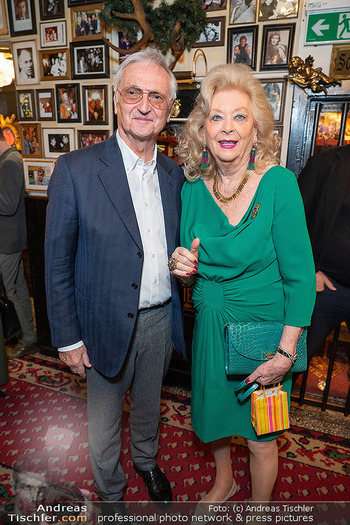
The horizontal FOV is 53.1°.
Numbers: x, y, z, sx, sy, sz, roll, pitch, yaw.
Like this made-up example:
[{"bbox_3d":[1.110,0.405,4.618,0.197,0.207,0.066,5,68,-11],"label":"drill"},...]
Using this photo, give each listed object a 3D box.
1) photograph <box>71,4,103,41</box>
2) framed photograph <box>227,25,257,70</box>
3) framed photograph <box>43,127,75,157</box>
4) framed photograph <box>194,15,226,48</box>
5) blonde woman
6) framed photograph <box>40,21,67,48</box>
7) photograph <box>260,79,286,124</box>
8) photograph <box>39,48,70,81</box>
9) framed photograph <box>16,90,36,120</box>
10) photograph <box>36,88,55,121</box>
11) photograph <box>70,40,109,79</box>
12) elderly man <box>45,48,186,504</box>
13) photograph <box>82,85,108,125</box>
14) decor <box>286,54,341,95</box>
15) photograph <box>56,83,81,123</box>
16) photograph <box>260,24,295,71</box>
[{"bbox_3d":[-0.484,-1.330,1.954,0.190,0.168,0.022,5,15,15],"label":"photograph"},{"bbox_3d":[0.338,-1.078,1.772,0.154,0.201,0.022,6,16,17],"label":"framed photograph"},{"bbox_3d":[-0.735,-0.755,2.214,0.231,0.179,0.022,6,16,17],"label":"framed photograph"},{"bbox_3d":[0.170,-1.183,1.800,0.172,0.132,0.022,6,16,17],"label":"framed photograph"},{"bbox_3d":[0.220,0.241,1.198,0.500,1.620,0.390,7,16,21],"label":"blonde woman"},{"bbox_3d":[-0.714,-1.336,2.054,0.174,0.128,0.022,6,16,17],"label":"framed photograph"},{"bbox_3d":[0.487,-0.823,1.805,0.153,0.213,0.022,5,15,15],"label":"photograph"},{"bbox_3d":[-0.699,-1.156,2.060,0.194,0.157,0.022,5,15,15],"label":"photograph"},{"bbox_3d":[-0.944,-0.997,2.220,0.133,0.181,0.022,6,16,17],"label":"framed photograph"},{"bbox_3d":[-0.778,-0.955,2.133,0.122,0.175,0.022,5,15,15],"label":"photograph"},{"bbox_3d":[-0.495,-1.170,2.025,0.248,0.197,0.022,6,16,17],"label":"photograph"},{"bbox_3d":[-0.149,0.196,1.246,0.540,1.700,0.360,-6,17,-25],"label":"elderly man"},{"bbox_3d":[-0.458,-0.916,2.051,0.158,0.211,0.022,5,15,15],"label":"photograph"},{"bbox_3d":[0.653,-0.893,1.663,0.252,0.173,0.110,5,15,15],"label":"decor"},{"bbox_3d":[-0.627,-0.946,2.092,0.156,0.212,0.022,5,15,15],"label":"photograph"},{"bbox_3d":[0.503,-1.059,1.722,0.151,0.199,0.022,6,16,17],"label":"photograph"}]

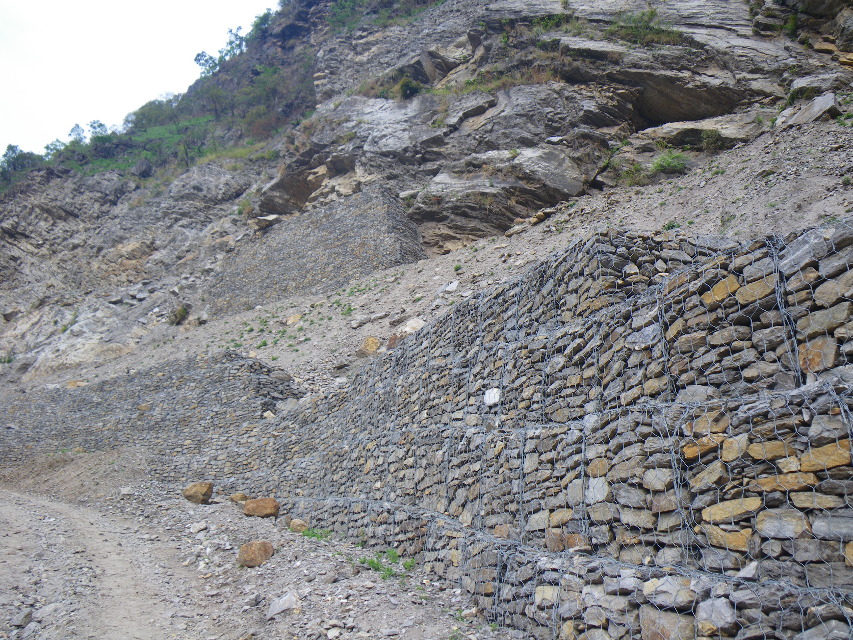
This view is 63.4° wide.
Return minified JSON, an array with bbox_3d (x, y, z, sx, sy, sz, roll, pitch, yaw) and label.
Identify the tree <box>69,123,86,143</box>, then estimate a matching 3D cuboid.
[{"bbox_3d":[-60.687,-32.430,120.000,3.130,4.017,2.973,7,-14,-28],"label":"tree"}]

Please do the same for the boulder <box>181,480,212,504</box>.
[{"bbox_3d":[-5.309,3.999,16.000,0.670,0.480,0.530,4,-12,-17],"label":"boulder"}]

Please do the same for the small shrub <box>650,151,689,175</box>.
[{"bbox_3d":[5.282,-3.423,15.000,0.826,0.522,0.743,-5,-14,20],"label":"small shrub"}]

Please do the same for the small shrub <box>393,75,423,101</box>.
[{"bbox_3d":[-1.226,-15.767,47.000,1.800,1.600,1.600,0,-11,-2],"label":"small shrub"}]

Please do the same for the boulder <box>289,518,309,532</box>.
[{"bbox_3d":[-2.934,4.728,15.879,0.435,0.321,0.370,2,-13,-10],"label":"boulder"}]

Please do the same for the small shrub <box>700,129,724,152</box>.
[{"bbox_3d":[6.631,-4.162,16.000,0.556,0.556,0.473,-6,-14,24],"label":"small shrub"}]

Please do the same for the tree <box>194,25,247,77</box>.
[{"bbox_3d":[-35.821,-46.863,120.000,9.042,9.494,7.234,4,-13,-18],"label":"tree"}]

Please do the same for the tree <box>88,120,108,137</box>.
[{"bbox_3d":[-57.122,-33.213,120.000,3.652,3.104,3.286,7,-14,-27],"label":"tree"}]

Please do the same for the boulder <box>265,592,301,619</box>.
[{"bbox_3d":[-1.326,2.648,6.400,0.310,0.190,0.260,2,-12,-11],"label":"boulder"}]

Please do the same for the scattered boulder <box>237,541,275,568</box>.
[{"bbox_3d":[-2.255,3.092,9.100,0.480,0.340,0.420,3,-12,-13],"label":"scattered boulder"}]

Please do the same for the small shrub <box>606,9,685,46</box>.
[{"bbox_3d":[12.059,-16.106,38.000,4.200,2.000,2.400,-4,-12,19],"label":"small shrub"}]

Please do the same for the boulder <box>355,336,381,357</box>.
[{"bbox_3d":[-1.325,0.595,15.500,0.560,0.430,0.450,1,-11,-5],"label":"boulder"}]

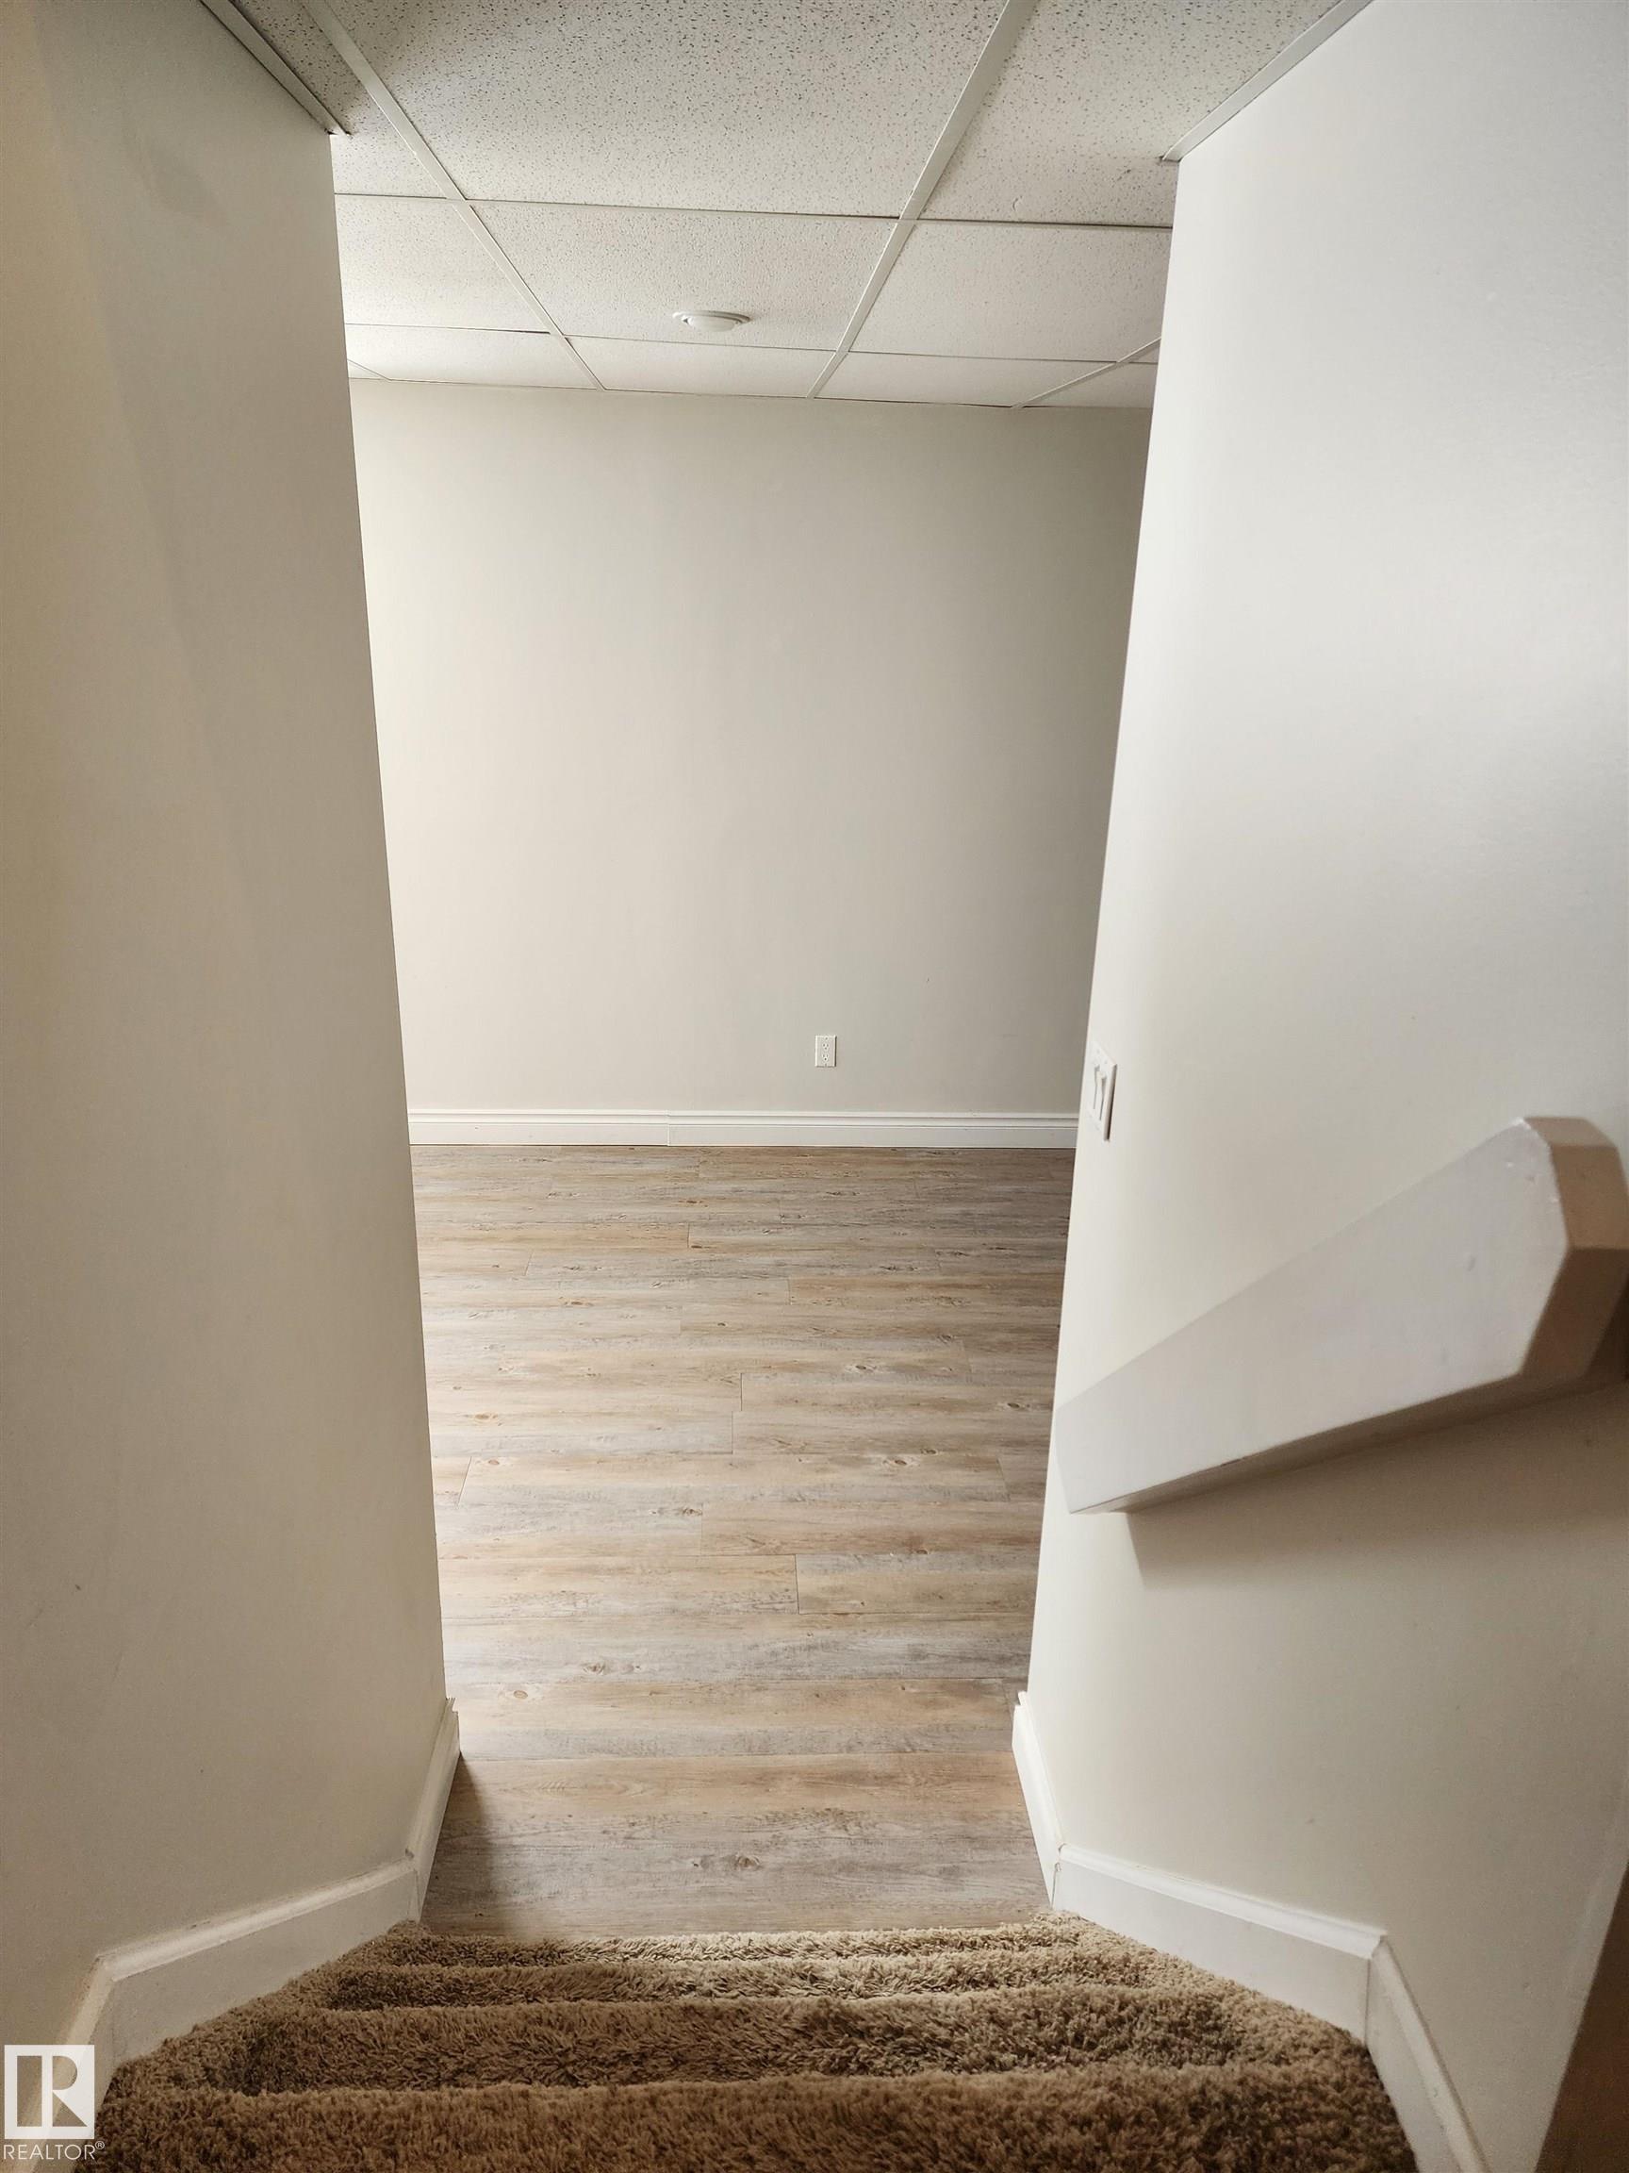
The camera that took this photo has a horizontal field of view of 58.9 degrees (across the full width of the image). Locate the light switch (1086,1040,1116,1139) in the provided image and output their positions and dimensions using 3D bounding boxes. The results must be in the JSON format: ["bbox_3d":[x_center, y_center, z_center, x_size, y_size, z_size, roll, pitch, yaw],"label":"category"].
[{"bbox_3d":[0.404,0.005,2.040,0.011,0.116,0.116,0,20,-4],"label":"light switch"}]

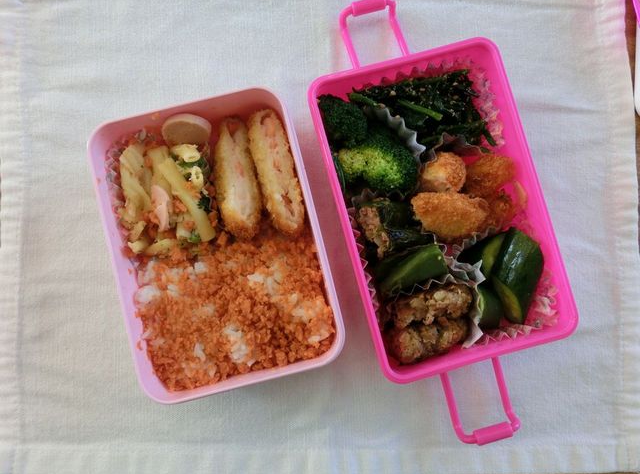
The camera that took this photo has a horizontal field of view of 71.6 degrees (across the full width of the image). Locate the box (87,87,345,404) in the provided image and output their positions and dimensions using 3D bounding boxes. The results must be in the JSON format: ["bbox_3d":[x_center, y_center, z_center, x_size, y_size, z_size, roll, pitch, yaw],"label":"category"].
[{"bbox_3d":[-0.061,0.005,0.283,0.119,0.050,0.168,-14,86,-2],"label":"box"}]

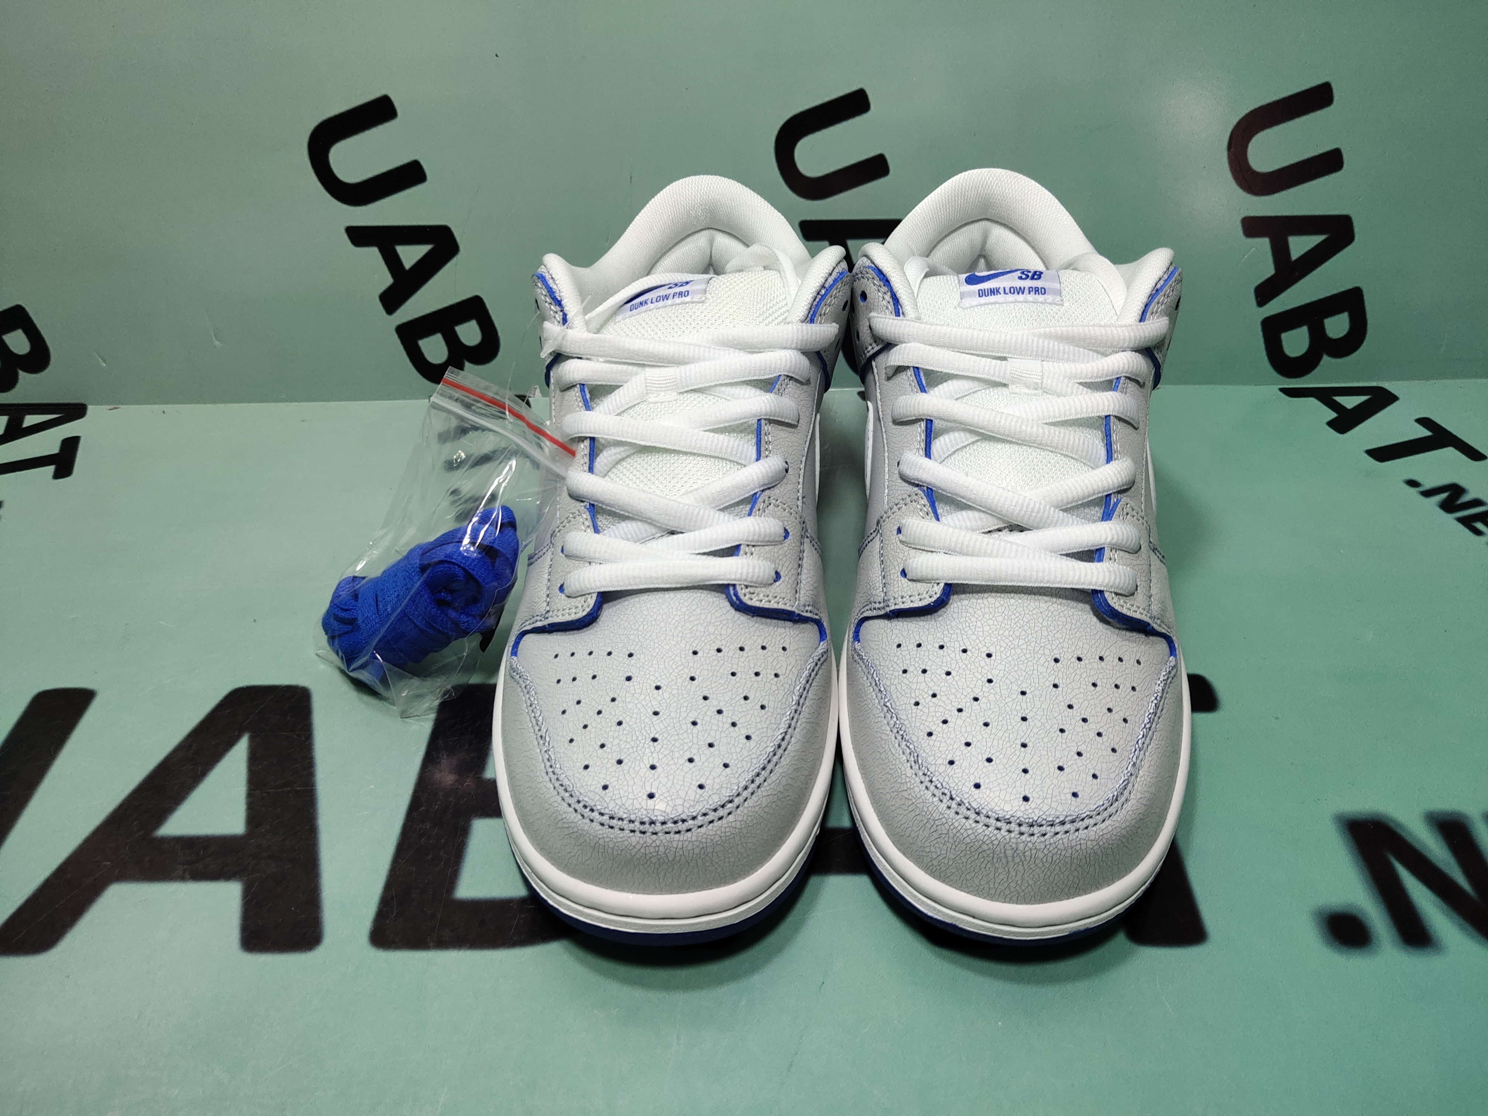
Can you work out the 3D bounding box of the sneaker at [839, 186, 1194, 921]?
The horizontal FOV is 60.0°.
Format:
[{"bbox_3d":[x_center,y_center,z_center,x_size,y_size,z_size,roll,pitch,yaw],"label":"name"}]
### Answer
[{"bbox_3d":[0.087,-0.026,0.422,0.108,0.124,0.296,2,36,4],"label":"sneaker"}]

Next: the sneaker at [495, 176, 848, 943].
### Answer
[{"bbox_3d":[-0.021,-0.026,0.424,0.108,0.124,0.296,1,36,3],"label":"sneaker"}]

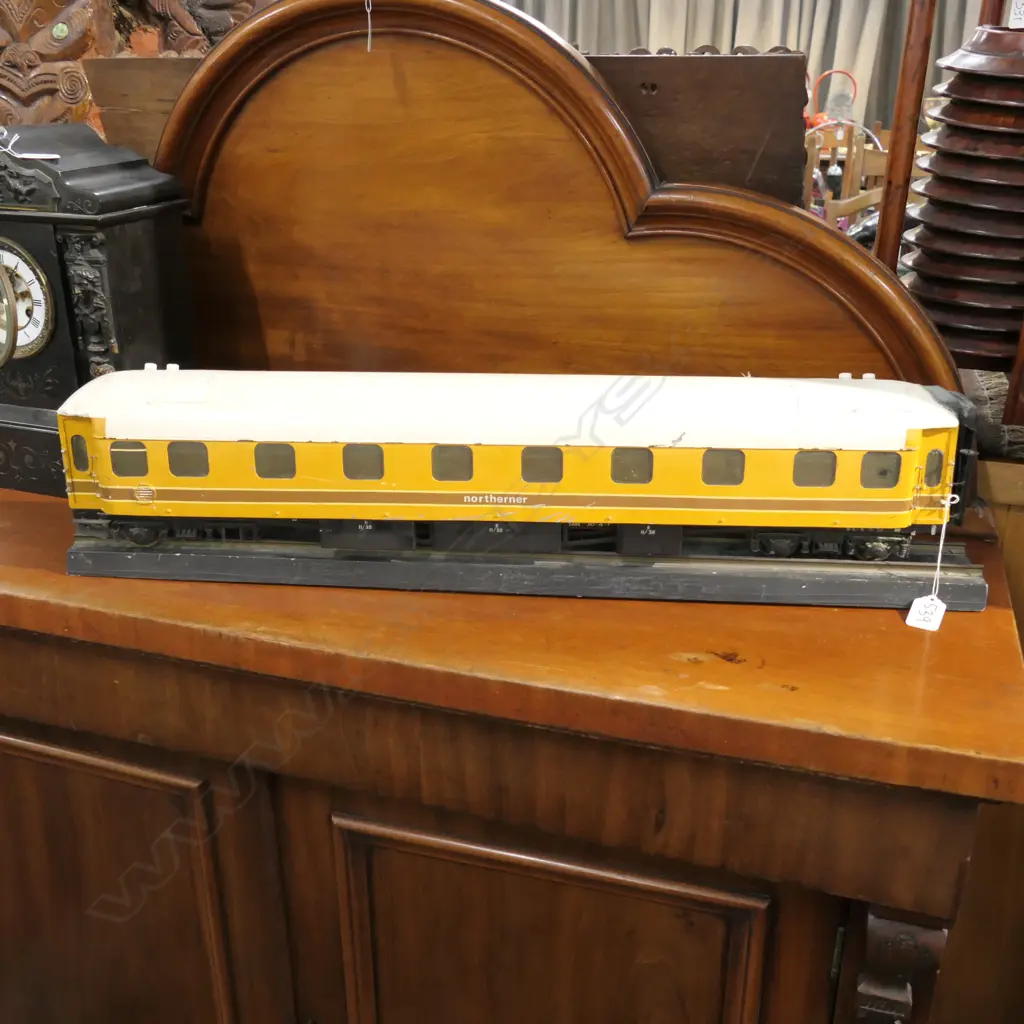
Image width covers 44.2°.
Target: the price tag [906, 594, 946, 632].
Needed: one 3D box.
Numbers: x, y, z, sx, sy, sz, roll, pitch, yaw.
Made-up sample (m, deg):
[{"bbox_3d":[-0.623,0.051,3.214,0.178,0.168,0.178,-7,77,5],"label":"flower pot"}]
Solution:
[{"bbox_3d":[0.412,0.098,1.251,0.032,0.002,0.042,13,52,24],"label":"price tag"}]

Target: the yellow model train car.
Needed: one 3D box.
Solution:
[{"bbox_3d":[0.007,-0.053,1.246,0.873,0.179,0.130,1,20,2],"label":"yellow model train car"}]

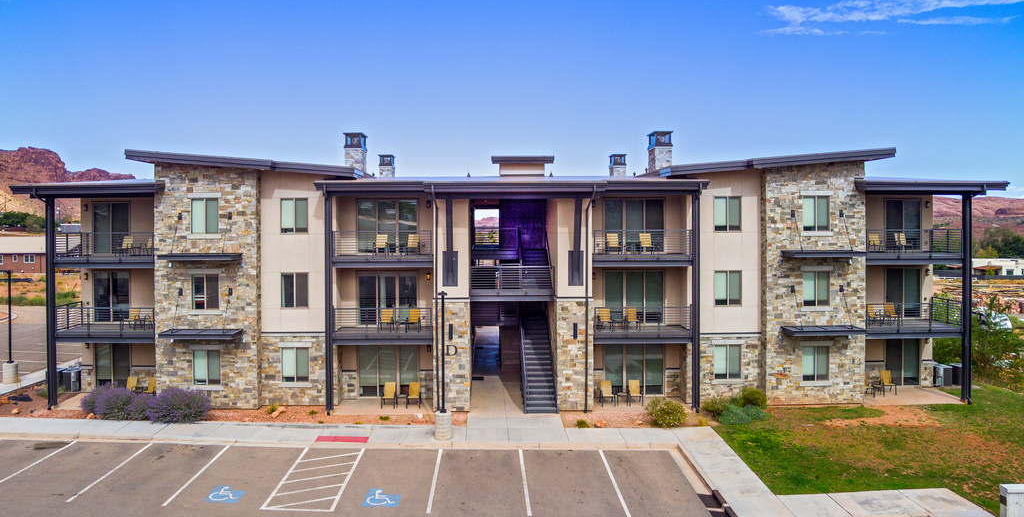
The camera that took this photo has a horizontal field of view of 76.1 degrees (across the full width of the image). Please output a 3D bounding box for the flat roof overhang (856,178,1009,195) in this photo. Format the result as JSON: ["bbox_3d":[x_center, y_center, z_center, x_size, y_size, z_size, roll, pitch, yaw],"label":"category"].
[{"bbox_3d":[17.970,-3.280,29.200,6.500,0.820,2.800,0,2,-1],"label":"flat roof overhang"}]

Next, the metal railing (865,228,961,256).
[{"bbox_3d":[17.505,-0.736,29.449,4.220,1.100,2.000,0,2,-1],"label":"metal railing"}]

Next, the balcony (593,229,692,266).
[{"bbox_3d":[5.198,-0.427,26.994,3.960,1.450,1.850,0,2,-1],"label":"balcony"}]

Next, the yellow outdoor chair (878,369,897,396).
[{"bbox_3d":[16.408,5.414,28.500,0.580,0.930,0.670,0,2,6],"label":"yellow outdoor chair"}]

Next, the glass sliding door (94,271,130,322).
[{"bbox_3d":[-18.986,1.805,31.100,1.740,2.420,0.120,0,2,-1],"label":"glass sliding door"}]

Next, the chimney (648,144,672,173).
[{"bbox_3d":[6.885,-4.486,30.344,0.799,1.267,1.250,0,2,-1],"label":"chimney"}]

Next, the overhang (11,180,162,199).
[{"bbox_3d":[-17.291,-2.964,27.900,6.200,0.750,2.700,0,2,-1],"label":"overhang"}]

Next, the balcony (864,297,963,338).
[{"bbox_3d":[17.482,2.632,29.499,4.220,1.500,2.100,0,2,-1],"label":"balcony"}]

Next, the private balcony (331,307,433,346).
[{"bbox_3d":[-5.131,2.663,26.894,3.970,1.460,1.850,0,2,-1],"label":"private balcony"}]

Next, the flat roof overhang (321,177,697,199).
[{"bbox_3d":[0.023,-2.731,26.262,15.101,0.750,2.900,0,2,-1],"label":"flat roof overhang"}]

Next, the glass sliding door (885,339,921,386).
[{"bbox_3d":[18.167,4.772,30.400,1.680,2.330,0.150,0,2,-1],"label":"glass sliding door"}]

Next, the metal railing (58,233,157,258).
[{"bbox_3d":[-17.394,-0.594,28.899,4.220,1.100,2.000,0,2,-1],"label":"metal railing"}]

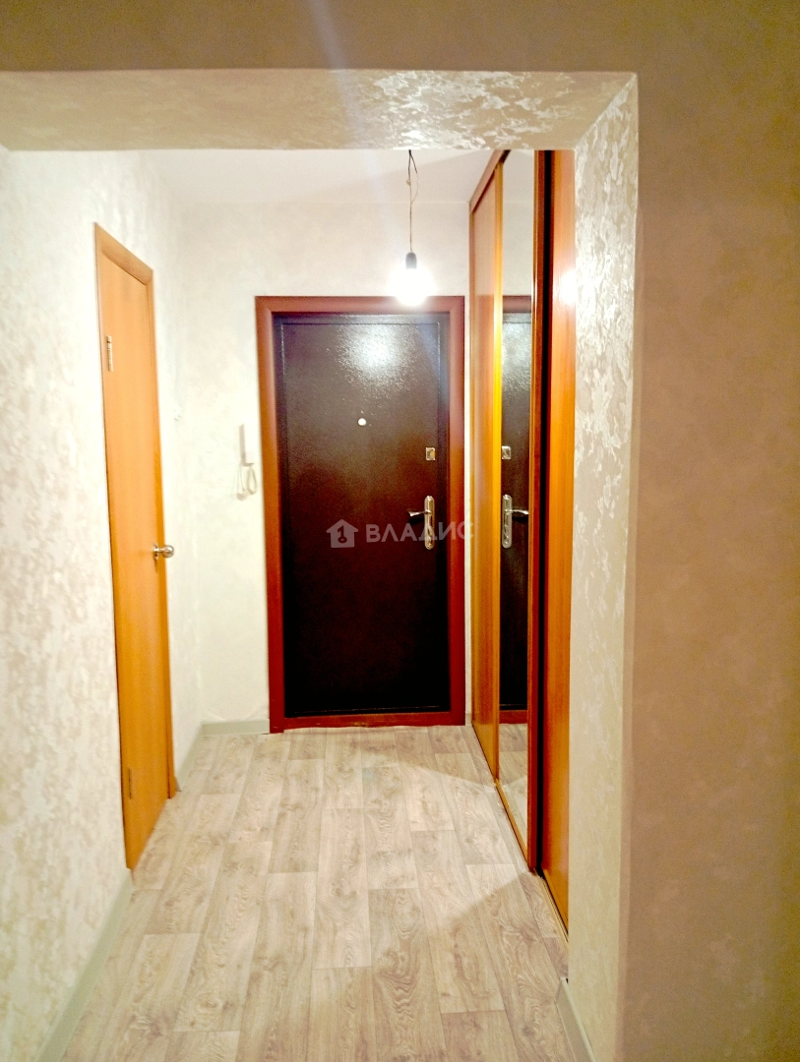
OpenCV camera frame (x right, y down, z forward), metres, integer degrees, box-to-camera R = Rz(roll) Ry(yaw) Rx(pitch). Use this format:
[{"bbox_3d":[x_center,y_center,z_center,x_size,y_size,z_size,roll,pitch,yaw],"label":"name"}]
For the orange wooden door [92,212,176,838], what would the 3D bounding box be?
[{"bbox_3d":[-0.960,0.063,2.978,0.080,2.083,0.707,-1,6,-3],"label":"orange wooden door"}]

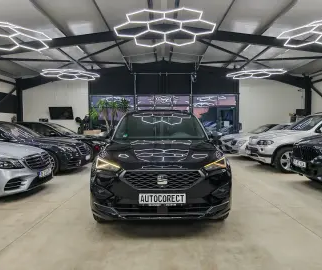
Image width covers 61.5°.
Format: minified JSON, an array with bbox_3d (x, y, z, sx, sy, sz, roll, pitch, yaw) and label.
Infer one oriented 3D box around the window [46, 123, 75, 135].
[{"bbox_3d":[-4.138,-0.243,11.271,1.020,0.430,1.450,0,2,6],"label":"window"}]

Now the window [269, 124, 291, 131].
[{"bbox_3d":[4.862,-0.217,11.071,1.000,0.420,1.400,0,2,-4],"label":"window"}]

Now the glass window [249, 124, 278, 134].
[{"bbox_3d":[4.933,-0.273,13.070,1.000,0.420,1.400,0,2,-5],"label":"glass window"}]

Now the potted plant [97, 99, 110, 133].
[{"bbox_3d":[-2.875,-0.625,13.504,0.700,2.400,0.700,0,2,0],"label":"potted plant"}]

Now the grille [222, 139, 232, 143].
[{"bbox_3d":[3.153,0.264,13.195,0.150,0.220,0.900,0,2,-7],"label":"grille"}]

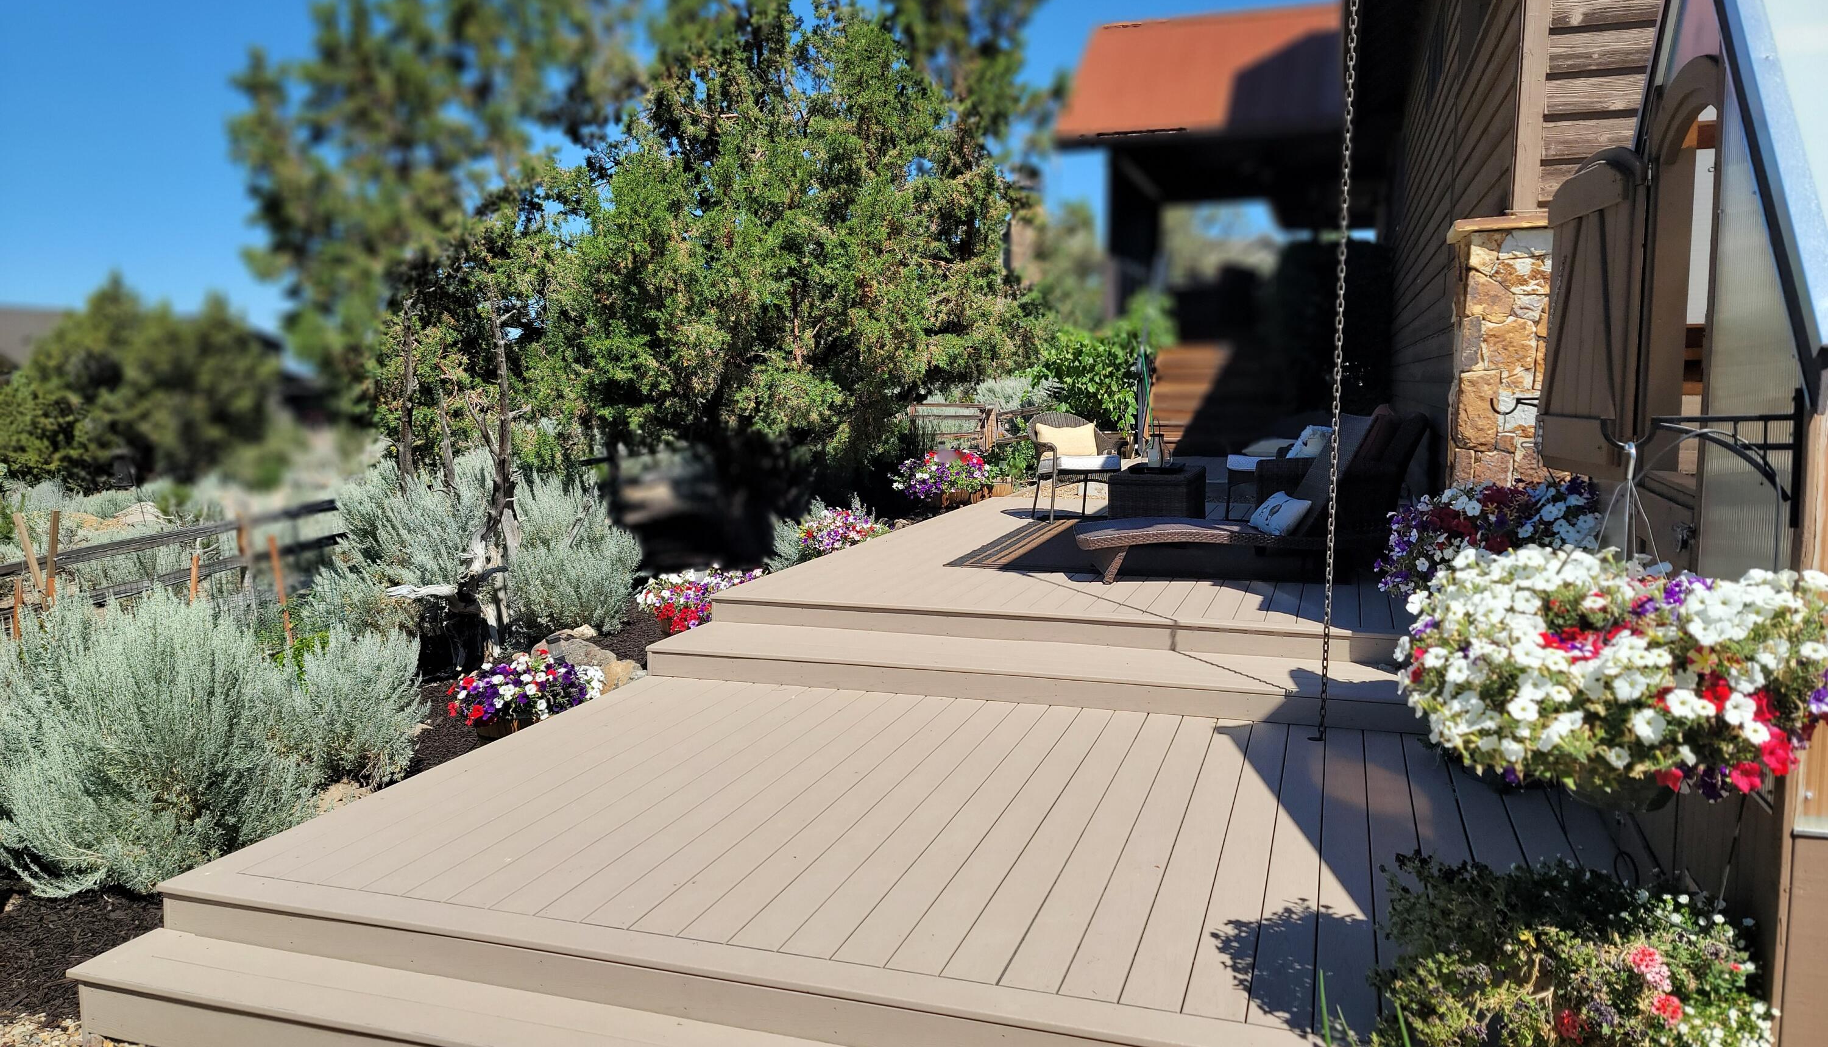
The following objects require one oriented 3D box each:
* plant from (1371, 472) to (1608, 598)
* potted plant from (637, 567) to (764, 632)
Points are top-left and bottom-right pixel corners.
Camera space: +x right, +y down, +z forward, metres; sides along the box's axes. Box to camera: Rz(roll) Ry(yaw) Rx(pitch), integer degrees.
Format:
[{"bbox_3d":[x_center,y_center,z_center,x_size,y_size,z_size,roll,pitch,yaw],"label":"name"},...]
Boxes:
[{"bbox_3d":[2.112,0.076,4.850,0.800,0.500,0.750,3,7,24],"label":"plant"},{"bbox_3d":[-1.221,0.450,7.500,0.690,0.430,0.620,-1,7,-9],"label":"potted plant"}]

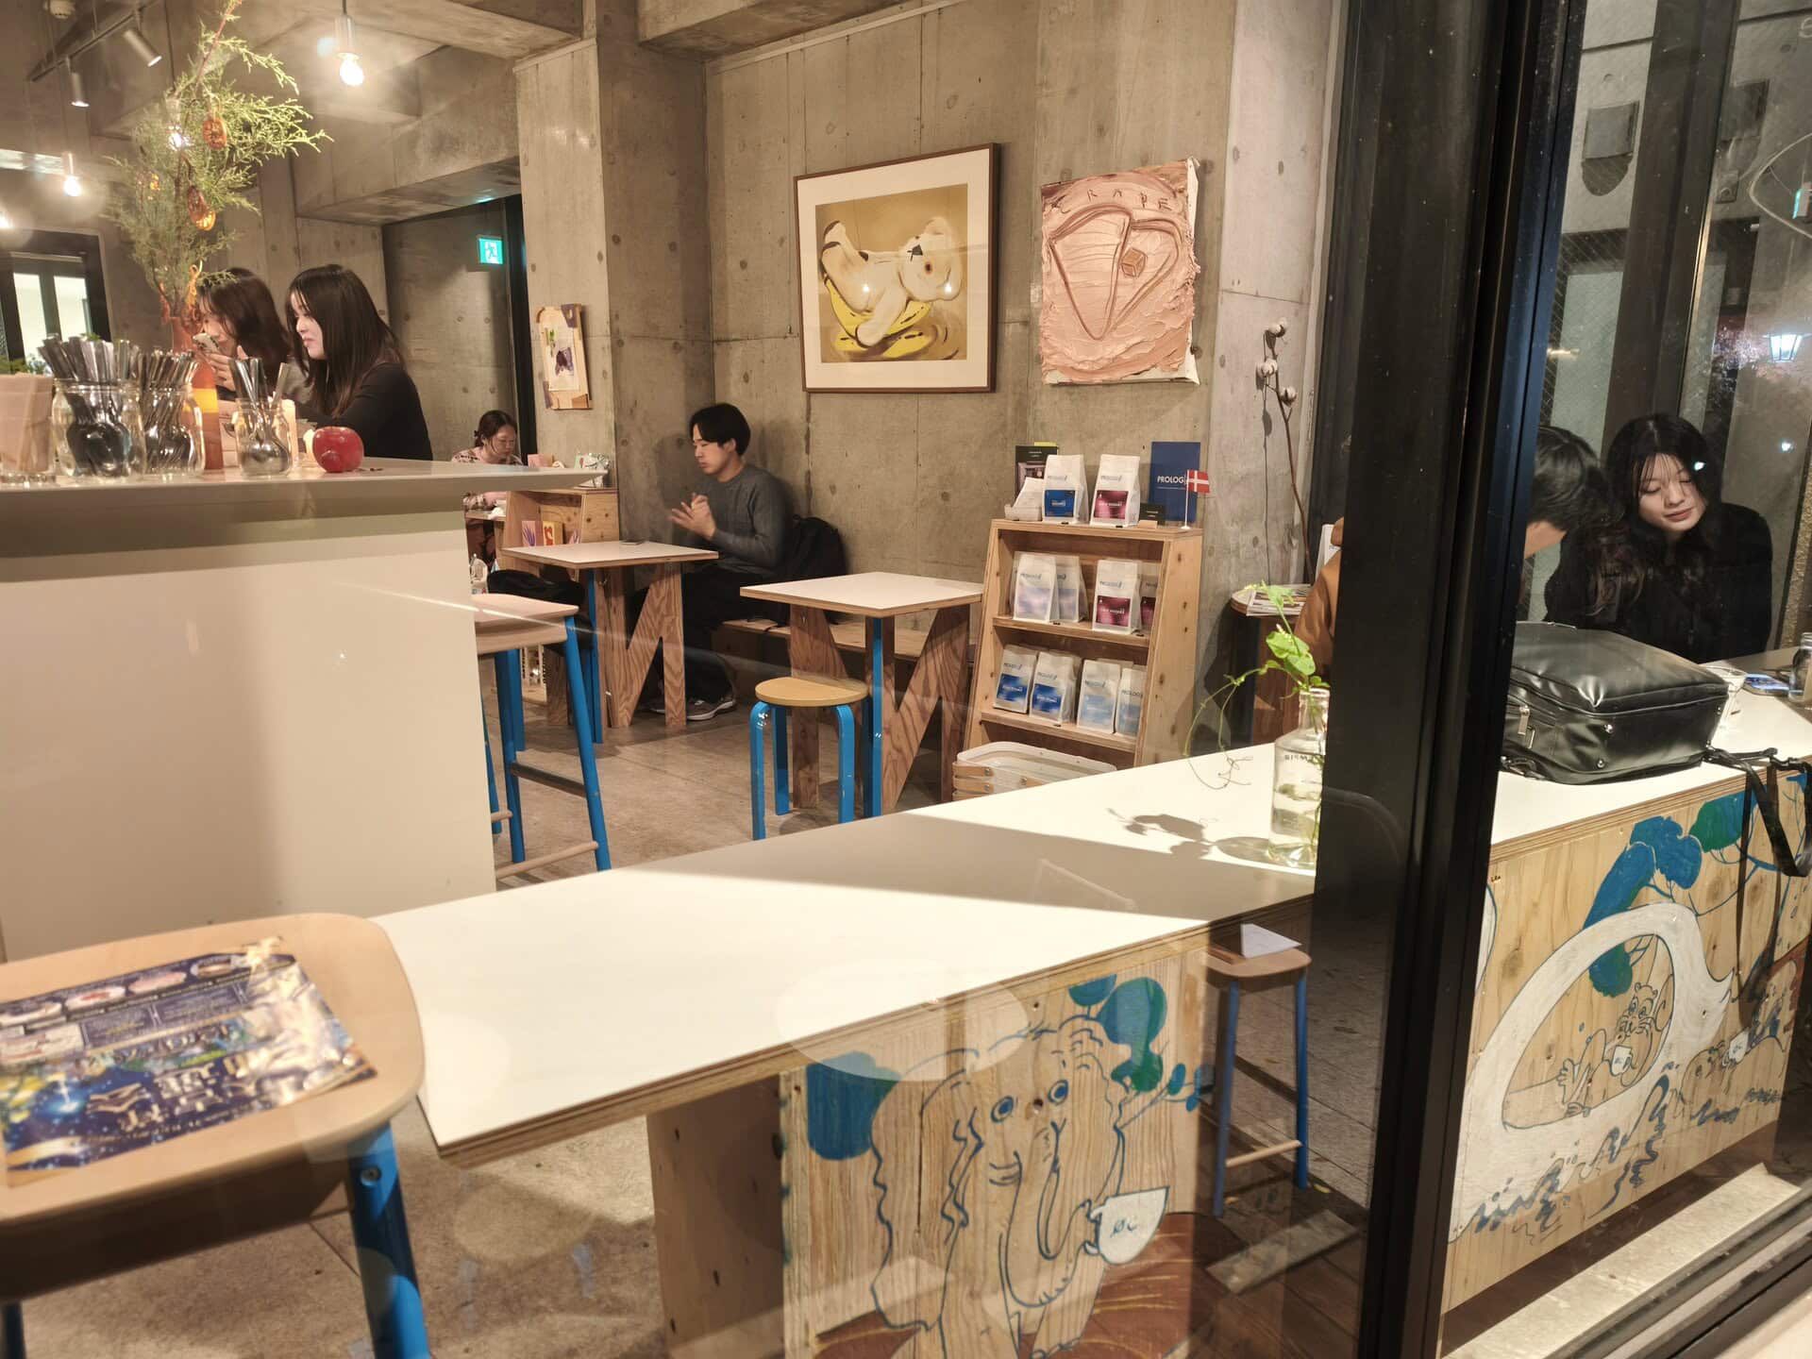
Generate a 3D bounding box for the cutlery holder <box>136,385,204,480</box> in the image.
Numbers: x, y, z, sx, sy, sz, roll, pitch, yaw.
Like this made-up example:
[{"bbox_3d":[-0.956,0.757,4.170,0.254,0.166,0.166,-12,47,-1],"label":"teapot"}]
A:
[{"bbox_3d":[-1.159,-0.389,1.890,0.106,0.142,0.106,11,16,41],"label":"cutlery holder"}]

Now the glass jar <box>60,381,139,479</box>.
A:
[{"bbox_3d":[-1.199,-0.370,1.790,0.112,0.142,0.112,11,16,41],"label":"glass jar"}]

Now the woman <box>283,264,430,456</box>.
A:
[{"bbox_3d":[-1.447,-0.442,3.179,0.650,1.250,0.470,-9,15,-37],"label":"woman"}]

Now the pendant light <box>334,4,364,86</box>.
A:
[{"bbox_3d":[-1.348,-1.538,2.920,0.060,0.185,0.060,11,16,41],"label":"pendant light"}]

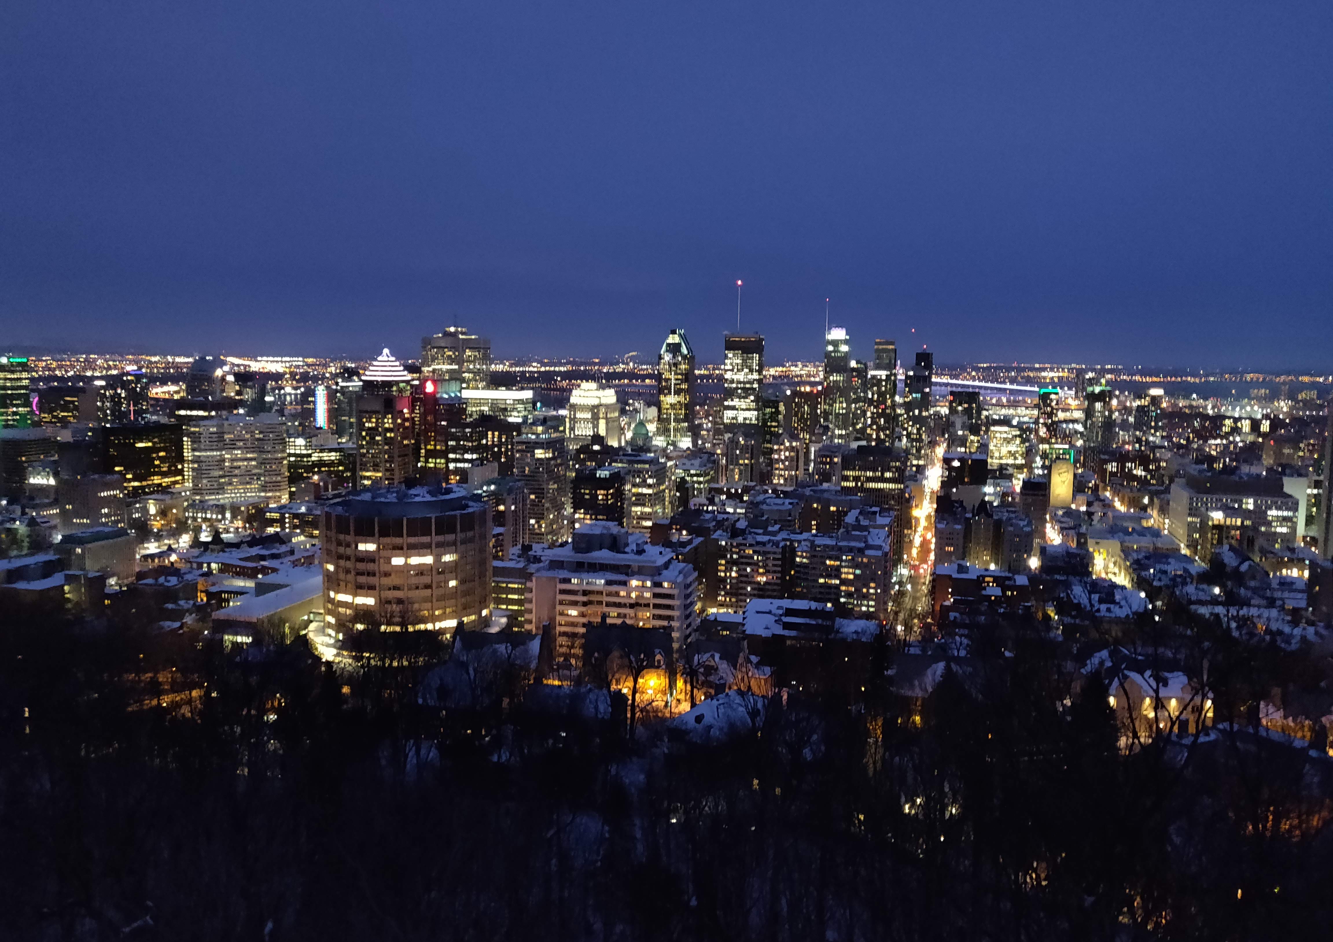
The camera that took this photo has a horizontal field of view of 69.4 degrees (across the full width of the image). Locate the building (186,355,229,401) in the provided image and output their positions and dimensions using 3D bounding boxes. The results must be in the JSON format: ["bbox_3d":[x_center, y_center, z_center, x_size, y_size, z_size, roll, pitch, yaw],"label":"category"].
[{"bbox_3d":[-585.470,-78.390,1235.780,33.000,138.000,31.000,3,7,16],"label":"building"}]

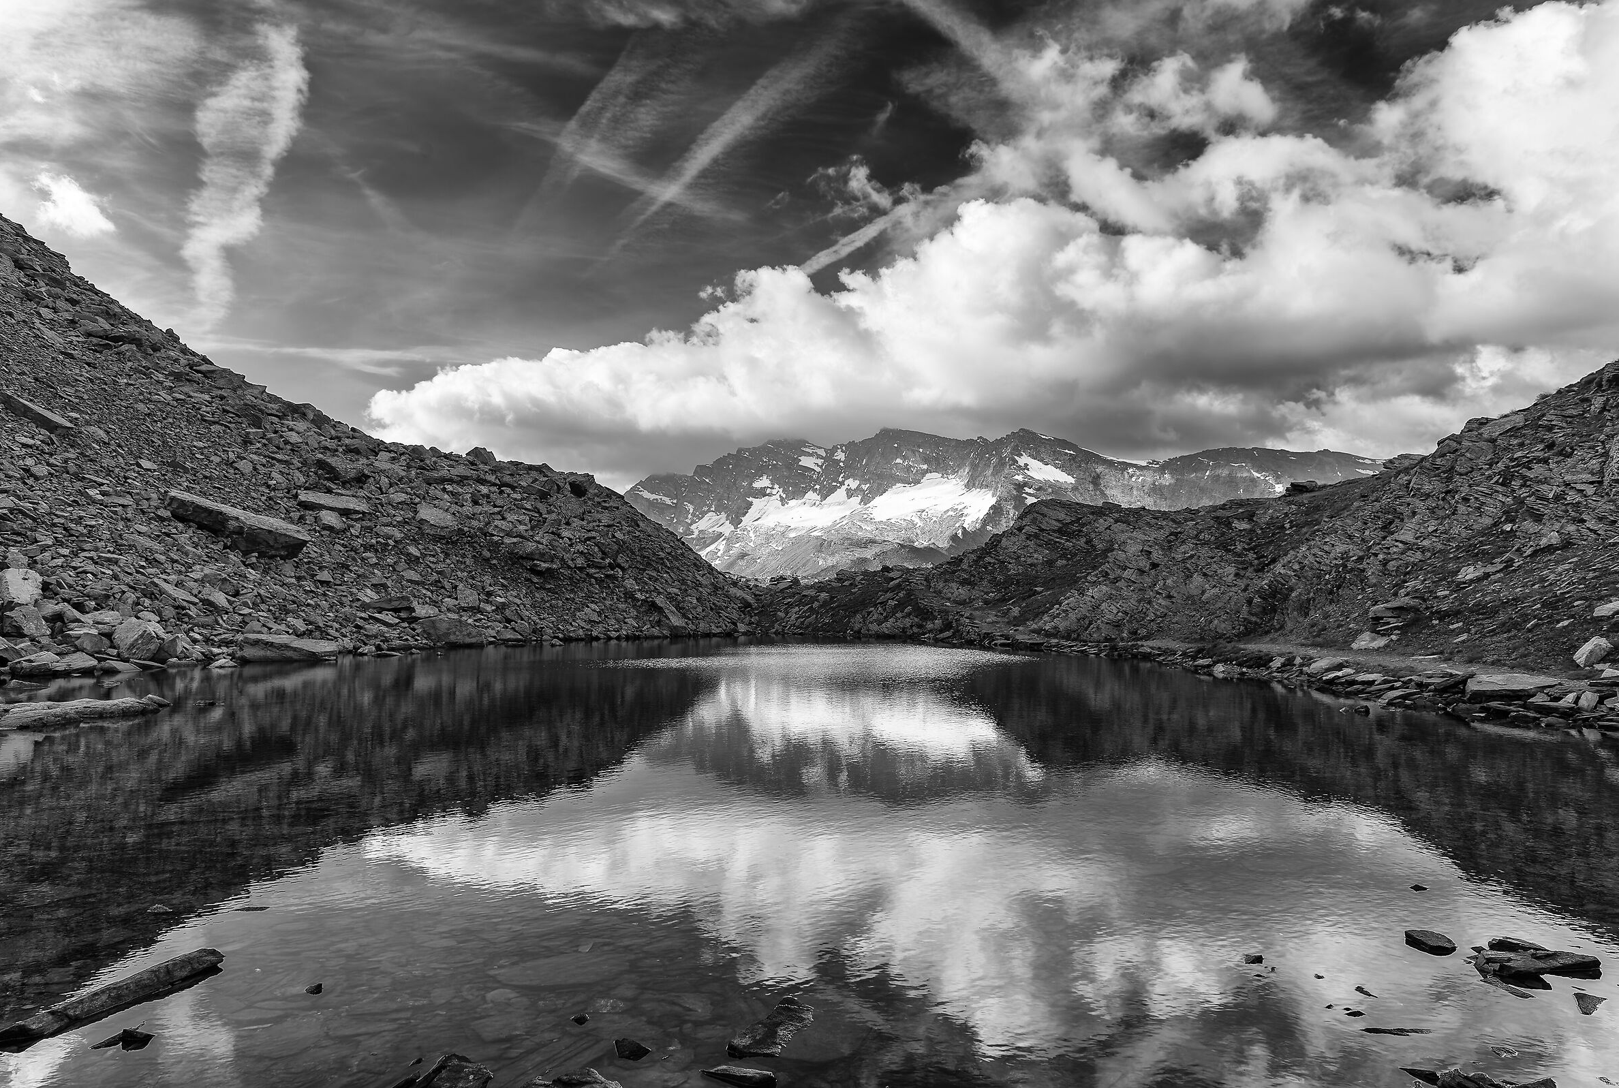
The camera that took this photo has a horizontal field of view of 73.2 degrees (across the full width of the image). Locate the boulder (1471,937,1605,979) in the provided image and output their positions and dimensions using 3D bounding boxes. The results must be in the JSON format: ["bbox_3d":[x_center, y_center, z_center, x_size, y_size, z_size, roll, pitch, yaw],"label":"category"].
[{"bbox_3d":[3.572,2.053,5.339,0.580,0.110,0.280,0,-4,-6],"label":"boulder"}]

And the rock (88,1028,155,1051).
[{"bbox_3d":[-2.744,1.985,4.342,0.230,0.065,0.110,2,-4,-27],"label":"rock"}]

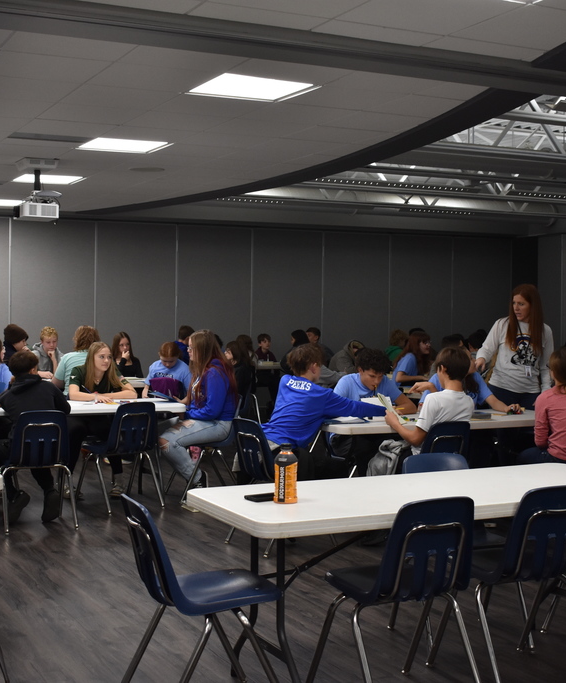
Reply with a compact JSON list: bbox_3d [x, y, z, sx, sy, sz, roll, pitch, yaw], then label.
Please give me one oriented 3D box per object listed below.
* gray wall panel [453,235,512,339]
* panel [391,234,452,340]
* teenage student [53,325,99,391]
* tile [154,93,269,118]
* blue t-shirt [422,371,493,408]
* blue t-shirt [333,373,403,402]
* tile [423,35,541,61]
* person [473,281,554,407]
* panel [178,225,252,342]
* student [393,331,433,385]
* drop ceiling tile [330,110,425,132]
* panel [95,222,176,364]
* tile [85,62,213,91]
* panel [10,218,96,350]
[{"bbox_3d":[3.378,-0.410,18.000,1.220,2.645,0.100,-1,2,-27],"label":"gray wall panel"},{"bbox_3d":[2.151,-0.377,16.409,1.150,2.600,0.080,-1,2,-26],"label":"panel"},{"bbox_3d":[-1.819,0.513,9.500,0.500,1.260,0.780,0,2,12],"label":"teenage student"},{"bbox_3d":[-0.451,-1.510,6.733,0.605,0.020,0.605,-1,2,-26],"label":"tile"},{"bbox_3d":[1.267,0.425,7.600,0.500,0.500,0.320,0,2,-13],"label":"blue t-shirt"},{"bbox_3d":[0.650,0.456,7.485,0.520,0.500,0.360,-1,2,-26],"label":"blue t-shirt"},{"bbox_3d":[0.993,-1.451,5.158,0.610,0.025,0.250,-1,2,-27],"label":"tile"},{"bbox_3d":[1.712,0.388,7.750,0.540,1.630,0.400,1,2,19],"label":"person"},{"bbox_3d":[-1.018,-0.383,15.909,1.220,2.661,0.090,-1,2,-26],"label":"panel"},{"bbox_3d":[1.276,0.519,9.700,0.720,1.220,0.460,0,2,-5],"label":"student"},{"bbox_3d":[0.641,-1.530,7.276,0.605,0.020,0.605,-1,2,-26],"label":"drop ceiling tile"},{"bbox_3d":[-1.960,-0.291,13.970,1.110,2.544,0.080,0,2,-25],"label":"panel"},{"bbox_3d":[-0.725,-1.482,5.916,0.605,0.020,0.605,-1,2,-26],"label":"tile"},{"bbox_3d":[-3.204,-0.353,14.829,1.220,2.661,0.090,-1,2,-26],"label":"panel"}]

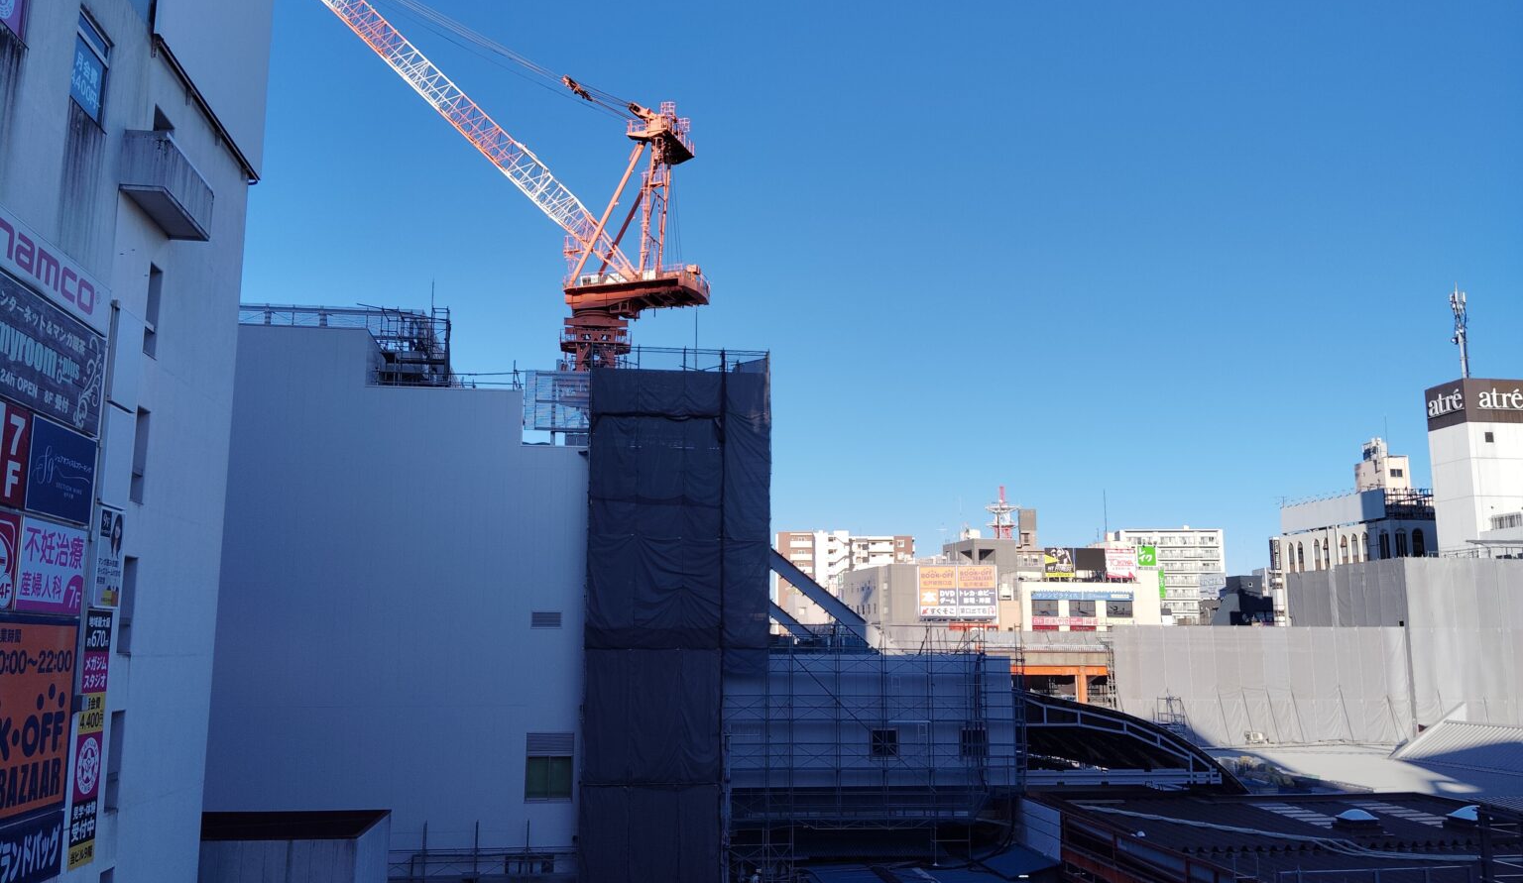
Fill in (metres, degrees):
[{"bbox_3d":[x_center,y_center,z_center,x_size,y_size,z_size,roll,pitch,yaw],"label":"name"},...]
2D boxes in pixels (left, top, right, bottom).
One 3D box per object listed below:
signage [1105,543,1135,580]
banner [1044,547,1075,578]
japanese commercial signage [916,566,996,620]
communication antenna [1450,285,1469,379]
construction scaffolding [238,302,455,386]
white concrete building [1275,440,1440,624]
[{"bbox_3d":[51.733,17.521,177.699,4.500,4.860,0.500,1,-9,-3],"label":"signage"},{"bbox_3d":[42.679,17.541,177.209,4.770,4.472,0.500,1,-9,-3],"label":"banner"},{"bbox_3d":[27.629,21.297,173.489,11.436,7.779,0.600,1,-9,-4],"label":"japanese commercial signage"},{"bbox_3d":[60.857,-9.403,107.343,1.500,9.000,1.500,2,-9,-8],"label":"communication antenna"},{"bbox_3d":[-17.106,-3.760,51.326,8.603,3.686,5.000,2,-9,-8],"label":"construction scaffolding"},{"bbox_3d":[68.169,17.416,132.759,14.000,36.000,20.000,2,-9,-8],"label":"white concrete building"}]

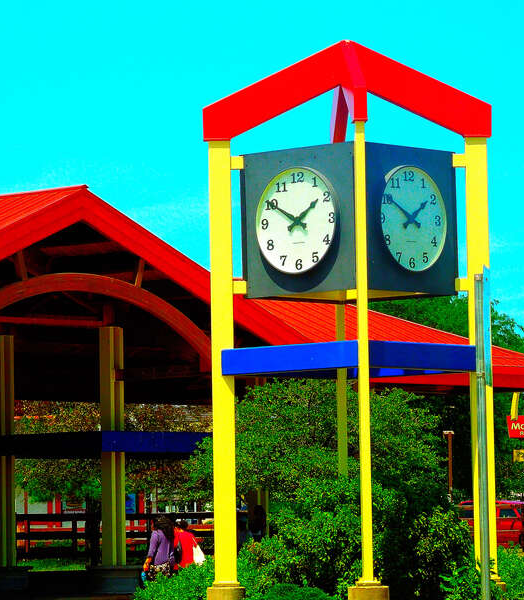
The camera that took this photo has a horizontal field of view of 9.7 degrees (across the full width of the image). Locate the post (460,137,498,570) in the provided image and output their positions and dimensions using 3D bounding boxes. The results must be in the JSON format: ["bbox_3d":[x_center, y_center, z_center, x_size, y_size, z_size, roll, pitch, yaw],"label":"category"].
[{"bbox_3d":[1.887,0.471,26.500,0.185,3.740,0.100,-1,-4,-3],"label":"post"}]

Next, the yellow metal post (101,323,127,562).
[{"bbox_3d":[-2.503,2.478,52.200,0.260,4.020,0.290,-5,-5,42],"label":"yellow metal post"}]

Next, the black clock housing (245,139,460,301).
[{"bbox_3d":[0.764,-0.638,26.446,1.290,1.230,1.290,-5,-5,42],"label":"black clock housing"}]

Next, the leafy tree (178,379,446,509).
[{"bbox_3d":[0.685,2.557,42.000,3.650,3.100,3.500,-1,-4,0],"label":"leafy tree"}]

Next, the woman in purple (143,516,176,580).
[{"bbox_3d":[-1.705,4.356,51.000,0.500,1.620,0.360,1,-4,-21],"label":"woman in purple"}]

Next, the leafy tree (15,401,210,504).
[{"bbox_3d":[-2.984,3.516,61.000,4.000,3.700,3.800,-1,-4,0],"label":"leafy tree"}]

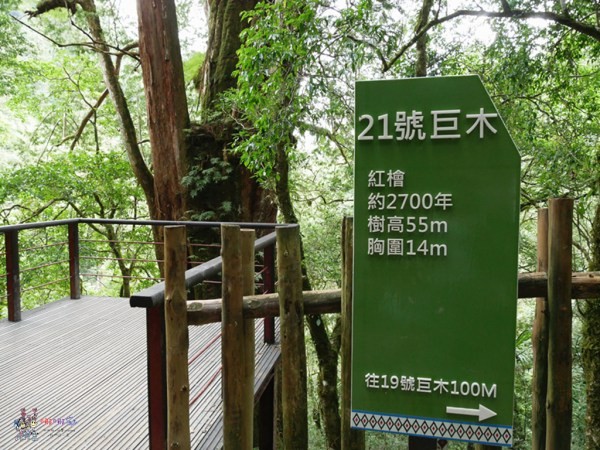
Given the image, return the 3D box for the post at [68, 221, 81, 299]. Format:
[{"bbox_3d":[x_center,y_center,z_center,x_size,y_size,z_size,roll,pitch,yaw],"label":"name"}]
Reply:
[{"bbox_3d":[-3.072,0.497,6.600,0.090,1.020,0.090,1,5,10],"label":"post"}]

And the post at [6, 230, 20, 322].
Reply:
[{"bbox_3d":[-3.293,0.589,5.565,0.090,1.020,0.090,1,5,10],"label":"post"}]

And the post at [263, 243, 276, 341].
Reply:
[{"bbox_3d":[-0.309,0.678,4.880,0.090,1.020,0.090,1,5,10],"label":"post"}]

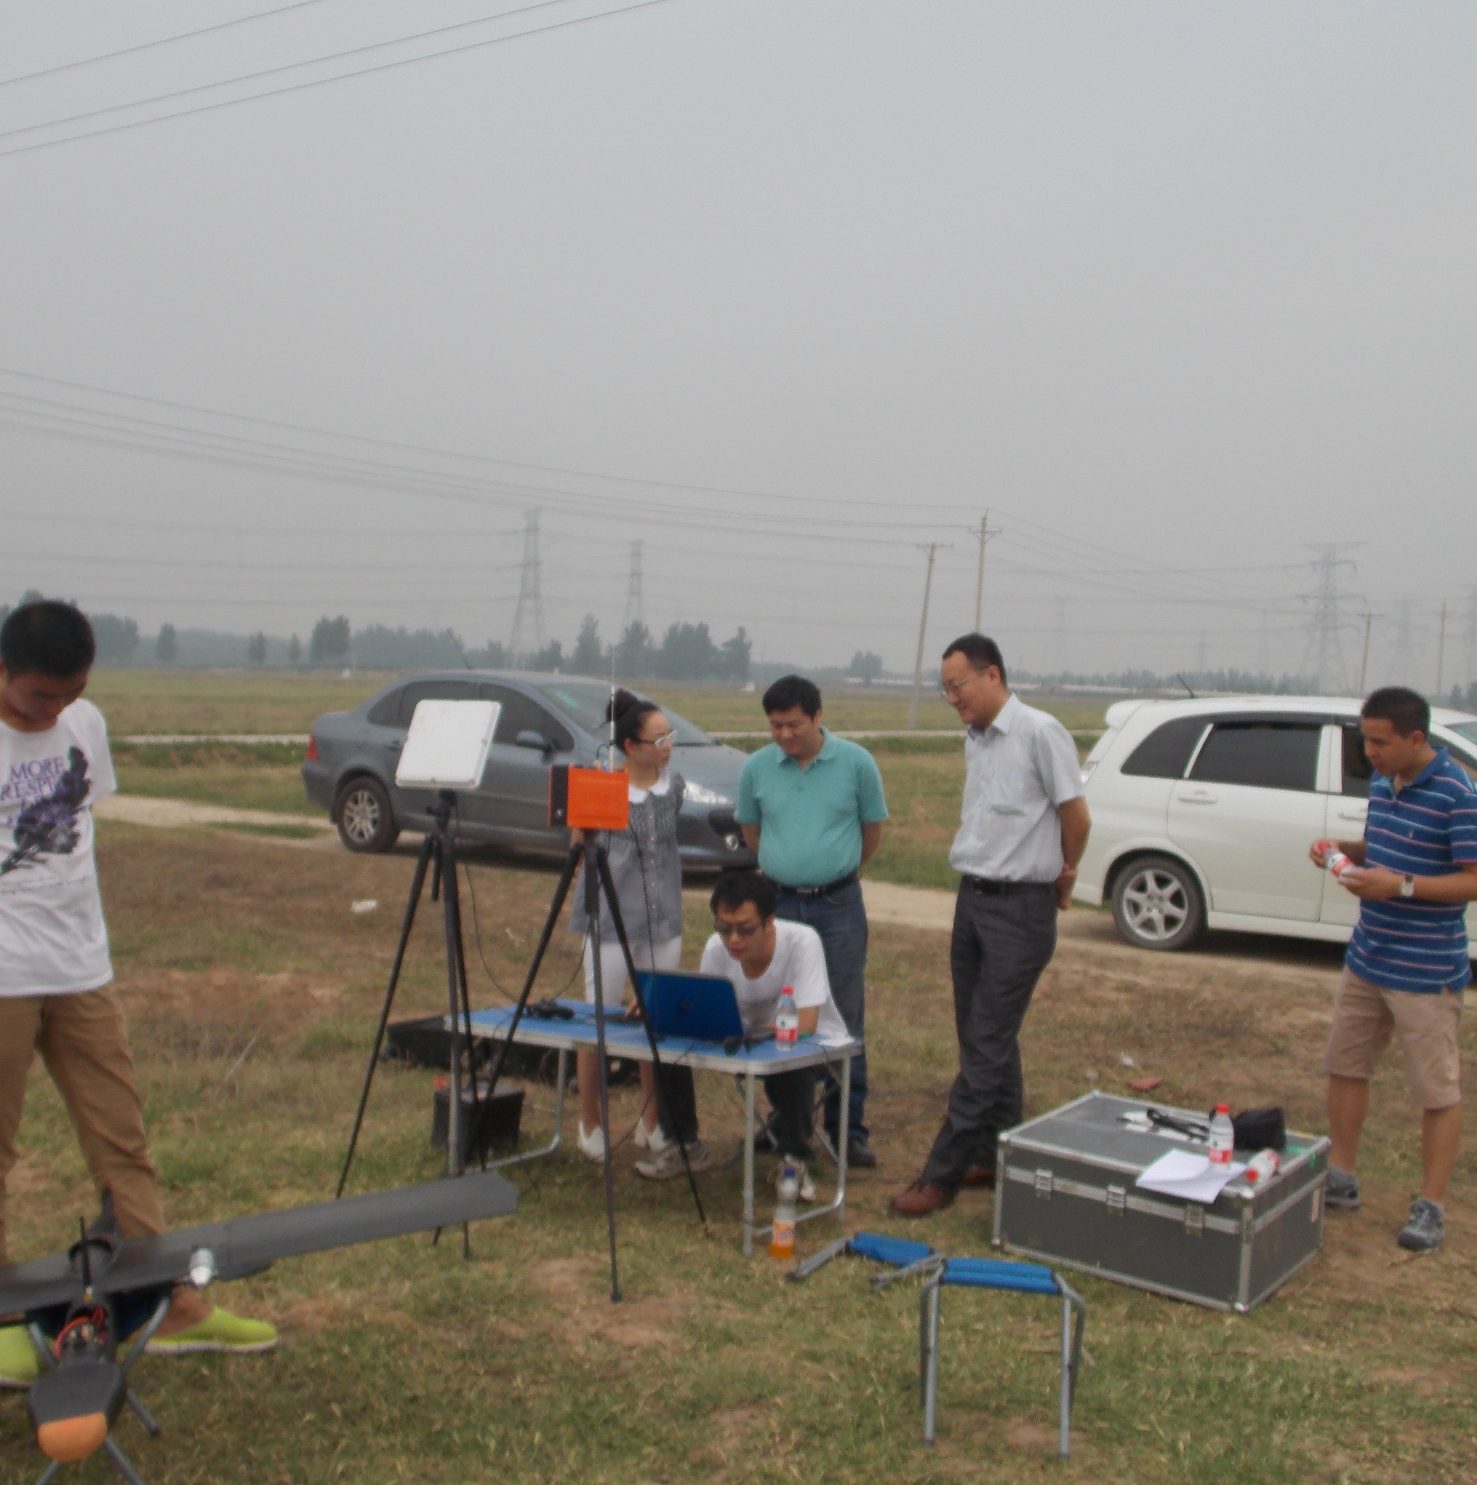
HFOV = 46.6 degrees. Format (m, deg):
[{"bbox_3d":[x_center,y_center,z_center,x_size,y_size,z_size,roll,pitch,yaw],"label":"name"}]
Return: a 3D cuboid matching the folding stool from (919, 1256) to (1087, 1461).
[{"bbox_3d":[0.556,1.286,3.640,0.330,0.390,0.300,2,2,10],"label":"folding stool"}]

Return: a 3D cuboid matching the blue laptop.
[{"bbox_3d":[-0.115,0.761,5.012,0.300,0.190,0.280,2,2,17],"label":"blue laptop"}]

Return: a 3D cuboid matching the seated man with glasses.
[{"bbox_3d":[0.012,0.879,5.420,0.580,1.010,0.720,3,2,25],"label":"seated man with glasses"}]

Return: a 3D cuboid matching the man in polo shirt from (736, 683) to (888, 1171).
[{"bbox_3d":[0.246,0.573,5.740,0.520,1.620,0.350,2,2,19],"label":"man in polo shirt"}]

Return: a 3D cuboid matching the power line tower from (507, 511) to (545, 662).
[{"bbox_3d":[-58.307,-40.971,467.000,10.500,45.000,11.000,2,2,18],"label":"power line tower"}]

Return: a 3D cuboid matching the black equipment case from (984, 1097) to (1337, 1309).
[{"bbox_3d":[1.222,1.286,4.920,0.725,0.310,0.635,3,3,37],"label":"black equipment case"}]

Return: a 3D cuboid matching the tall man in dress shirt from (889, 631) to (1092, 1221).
[{"bbox_3d":[0.786,0.535,5.330,0.470,1.760,0.480,0,3,-35],"label":"tall man in dress shirt"}]

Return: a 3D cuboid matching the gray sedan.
[{"bbox_3d":[-1.440,0.195,13.850,4.480,1.520,1.760,3,3,34],"label":"gray sedan"}]

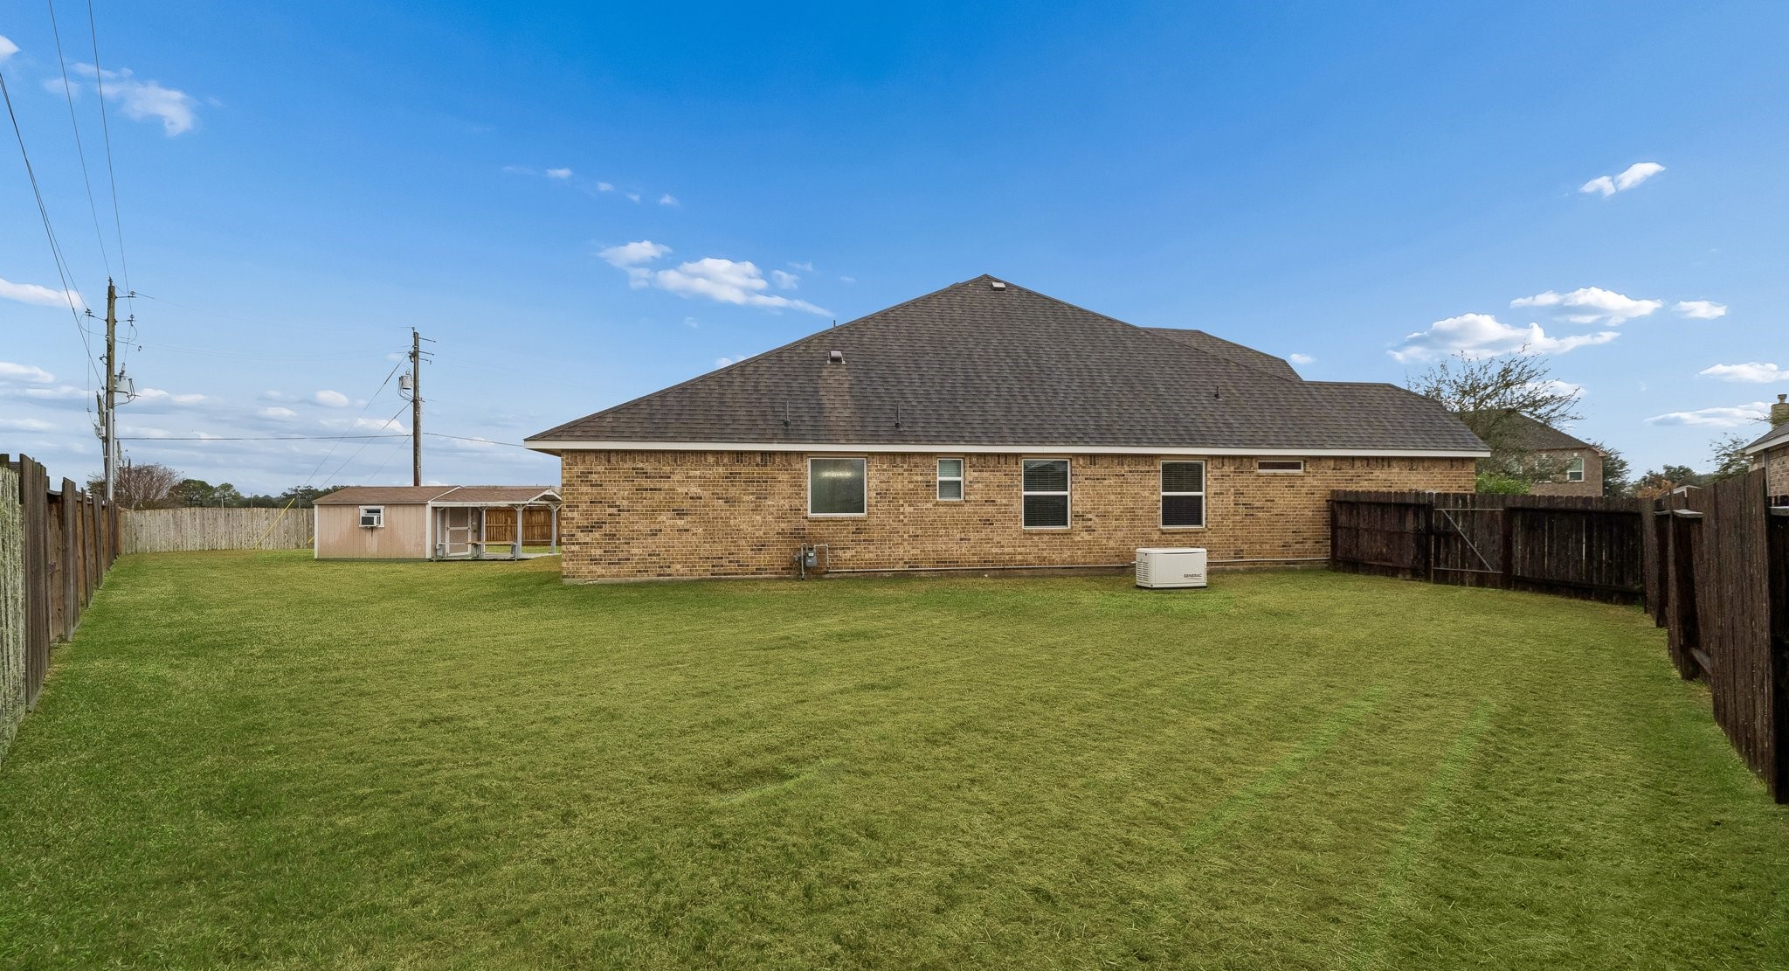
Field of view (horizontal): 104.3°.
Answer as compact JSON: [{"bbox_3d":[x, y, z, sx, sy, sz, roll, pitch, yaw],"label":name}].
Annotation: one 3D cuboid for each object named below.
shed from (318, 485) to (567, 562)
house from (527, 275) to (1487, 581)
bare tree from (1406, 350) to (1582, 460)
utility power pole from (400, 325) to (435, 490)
[{"bbox_3d":[-14.550,1.160,22.950,6.950,2.340,3.000,0,0,4],"label":"shed"},{"bbox_3d":[2.180,-1.950,22.900,21.000,7.850,17.000,0,0,-9],"label":"house"},{"bbox_3d":[20.500,-1.300,24.000,5.600,6.600,5.500,0,0,-9],"label":"bare tree"},{"bbox_3d":[-20.800,-2.050,30.300,1.300,9.550,1.100,0,0,-44],"label":"utility power pole"}]

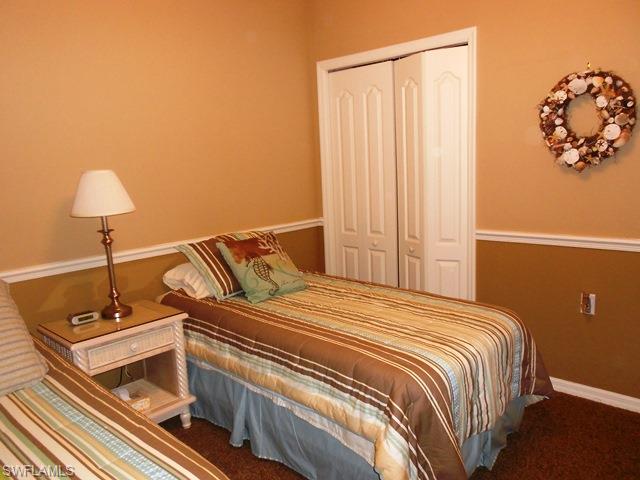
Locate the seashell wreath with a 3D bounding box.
[{"bbox_3d":[1.365,-0.607,2.462,0.430,0.490,0.085,6,12,41],"label":"seashell wreath"}]

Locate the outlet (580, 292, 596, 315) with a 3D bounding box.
[{"bbox_3d":[1.458,0.345,2.611,0.074,0.115,0.020,6,12,41],"label":"outlet"}]

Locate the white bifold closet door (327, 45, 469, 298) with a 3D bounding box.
[{"bbox_3d":[0.515,-0.197,3.390,1.120,2.010,0.100,6,12,41],"label":"white bifold closet door"}]

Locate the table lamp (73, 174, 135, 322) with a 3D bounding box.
[{"bbox_3d":[-1.089,0.033,2.476,0.330,0.735,0.330,6,12,41],"label":"table lamp"}]

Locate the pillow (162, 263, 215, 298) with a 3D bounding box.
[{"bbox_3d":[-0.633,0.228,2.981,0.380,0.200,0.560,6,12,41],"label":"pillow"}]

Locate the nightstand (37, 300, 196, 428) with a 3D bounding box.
[{"bbox_3d":[-1.019,0.718,2.487,0.500,0.632,0.560,6,13,44],"label":"nightstand"}]

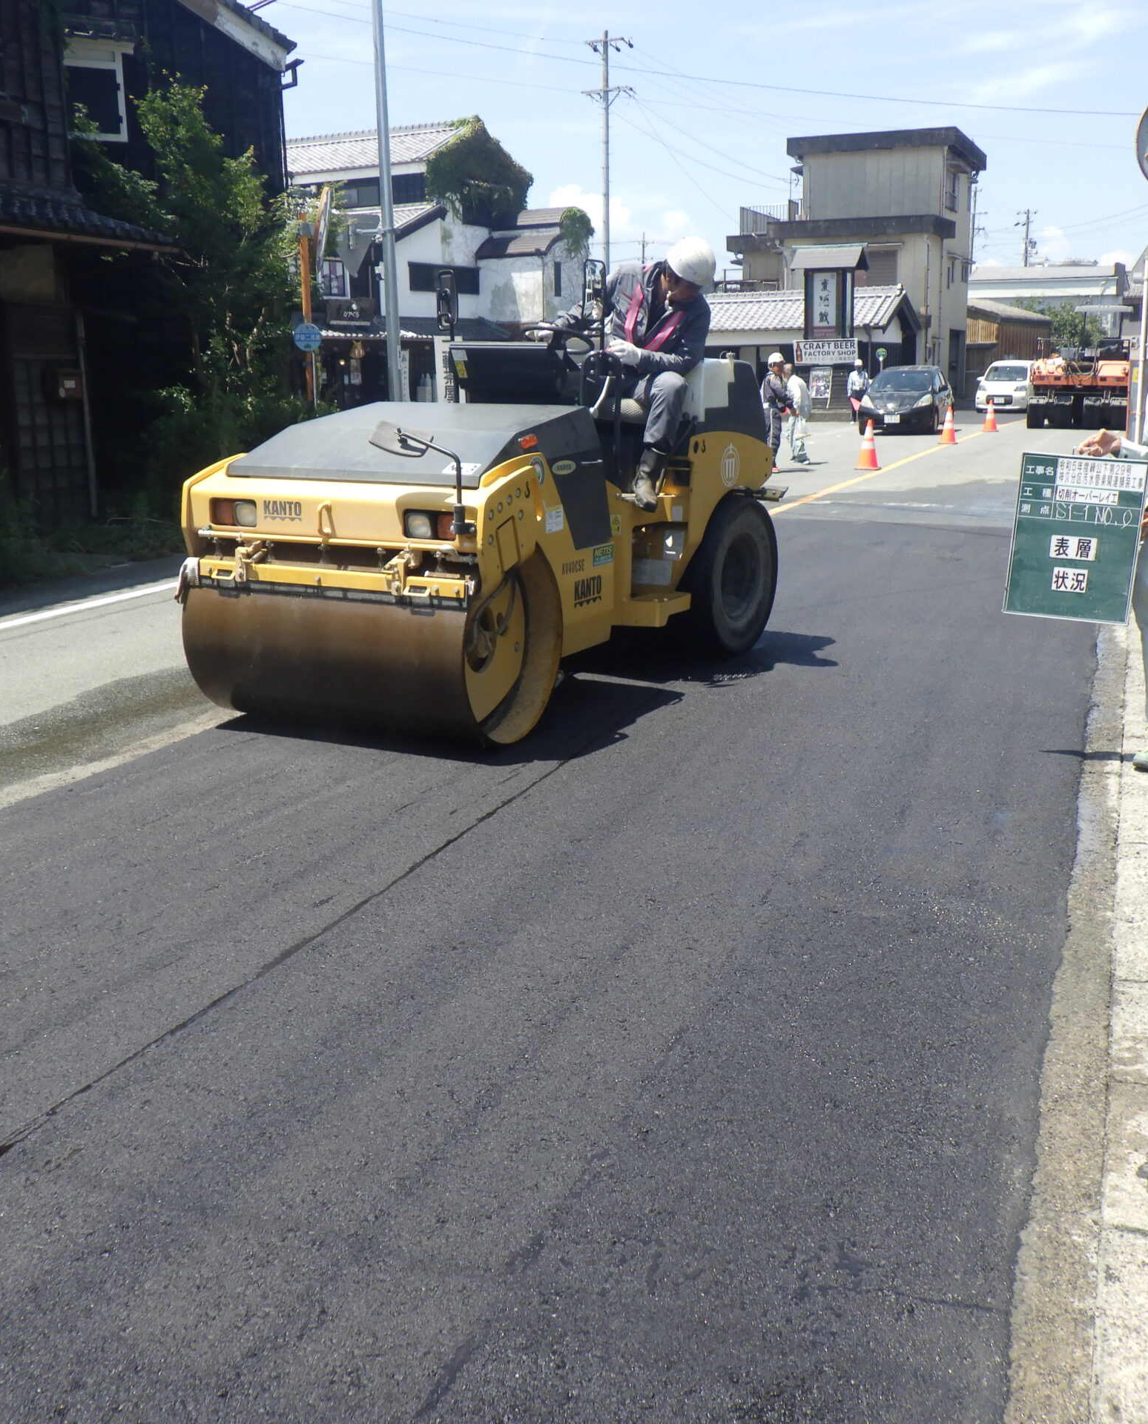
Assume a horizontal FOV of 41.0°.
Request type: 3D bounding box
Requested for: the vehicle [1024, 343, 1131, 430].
[{"bbox_3d":[12.528,-8.181,37.869,2.250,2.220,6.000,4,13,18],"label":"vehicle"}]

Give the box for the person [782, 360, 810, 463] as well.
[{"bbox_3d":[3.471,-4.679,23.915,0.450,1.580,0.470,-8,14,-29],"label":"person"}]

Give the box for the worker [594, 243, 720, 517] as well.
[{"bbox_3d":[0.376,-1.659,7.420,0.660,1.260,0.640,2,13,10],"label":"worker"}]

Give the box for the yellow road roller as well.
[{"bbox_3d":[-0.249,-1.089,7.205,1.410,1.870,3.100,6,14,28],"label":"yellow road roller"}]

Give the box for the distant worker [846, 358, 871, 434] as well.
[{"bbox_3d":[7.425,-8.321,39.898,0.520,1.700,0.380,3,13,14],"label":"distant worker"}]

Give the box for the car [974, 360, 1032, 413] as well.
[{"bbox_3d":[14.541,-10.814,50.953,1.670,1.660,3.900,4,13,21],"label":"car"}]

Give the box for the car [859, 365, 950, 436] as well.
[{"bbox_3d":[7.822,-7.258,35.495,1.700,1.525,3.900,4,13,20],"label":"car"}]

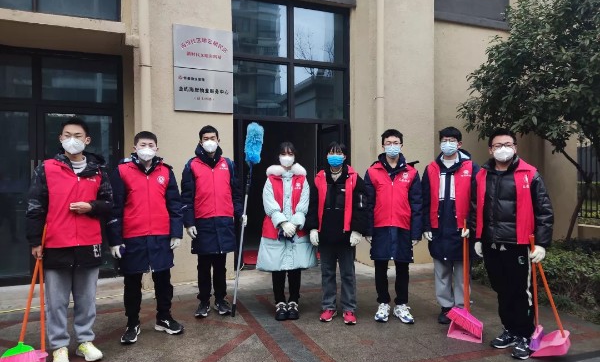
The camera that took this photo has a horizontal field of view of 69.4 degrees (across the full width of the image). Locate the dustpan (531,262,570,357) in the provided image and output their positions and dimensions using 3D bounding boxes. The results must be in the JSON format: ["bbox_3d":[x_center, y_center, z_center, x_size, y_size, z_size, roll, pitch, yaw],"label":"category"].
[{"bbox_3d":[1.896,0.858,3.276,0.260,0.840,0.250,0,1,1],"label":"dustpan"}]

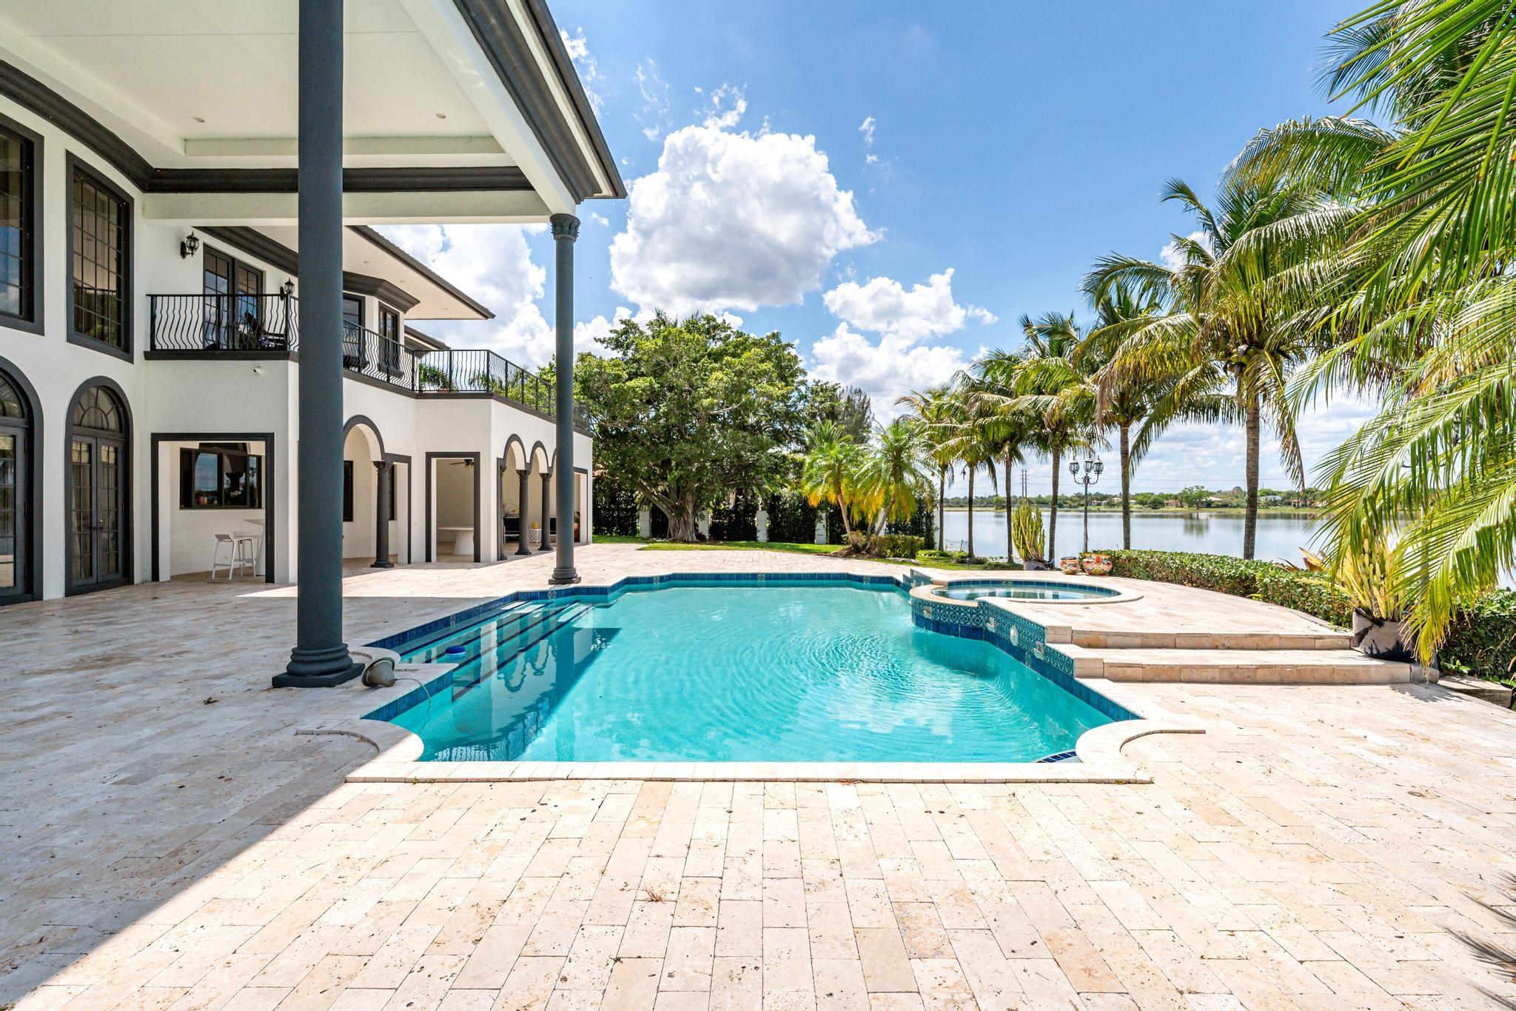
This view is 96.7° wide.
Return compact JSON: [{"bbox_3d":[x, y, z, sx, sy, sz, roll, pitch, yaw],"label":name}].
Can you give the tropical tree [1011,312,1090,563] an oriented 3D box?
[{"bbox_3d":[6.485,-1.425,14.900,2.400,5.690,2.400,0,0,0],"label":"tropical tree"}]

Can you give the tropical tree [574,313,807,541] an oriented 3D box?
[{"bbox_3d":[-2.900,-3.100,26.800,9.700,9.200,9.000,0,0,1],"label":"tropical tree"}]

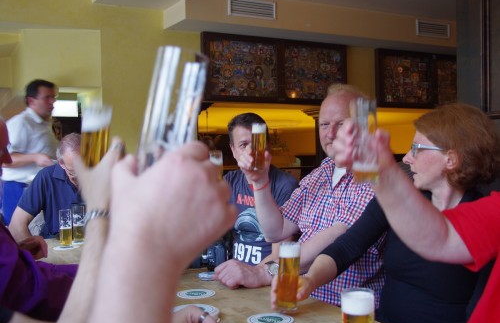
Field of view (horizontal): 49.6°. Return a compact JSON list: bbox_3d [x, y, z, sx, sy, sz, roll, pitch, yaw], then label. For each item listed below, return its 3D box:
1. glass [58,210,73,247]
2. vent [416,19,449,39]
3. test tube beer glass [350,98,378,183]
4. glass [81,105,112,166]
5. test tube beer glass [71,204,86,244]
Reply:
[{"bbox_3d":[-0.753,0.271,2.210,0.050,0.147,0.050,-1,1,0],"label":"glass"},{"bbox_3d":[1.867,-1.353,5.500,0.450,0.156,0.030,-1,1,-26],"label":"vent"},{"bbox_3d":[0.217,-0.038,1.020,0.050,0.152,0.050,-2,0,0],"label":"test tube beer glass"},{"bbox_3d":[-0.287,-0.028,0.990,0.051,0.151,0.051,6,-2,0],"label":"glass"},{"bbox_3d":[-0.725,0.261,2.290,0.054,0.156,0.054,-1,1,0],"label":"test tube beer glass"}]

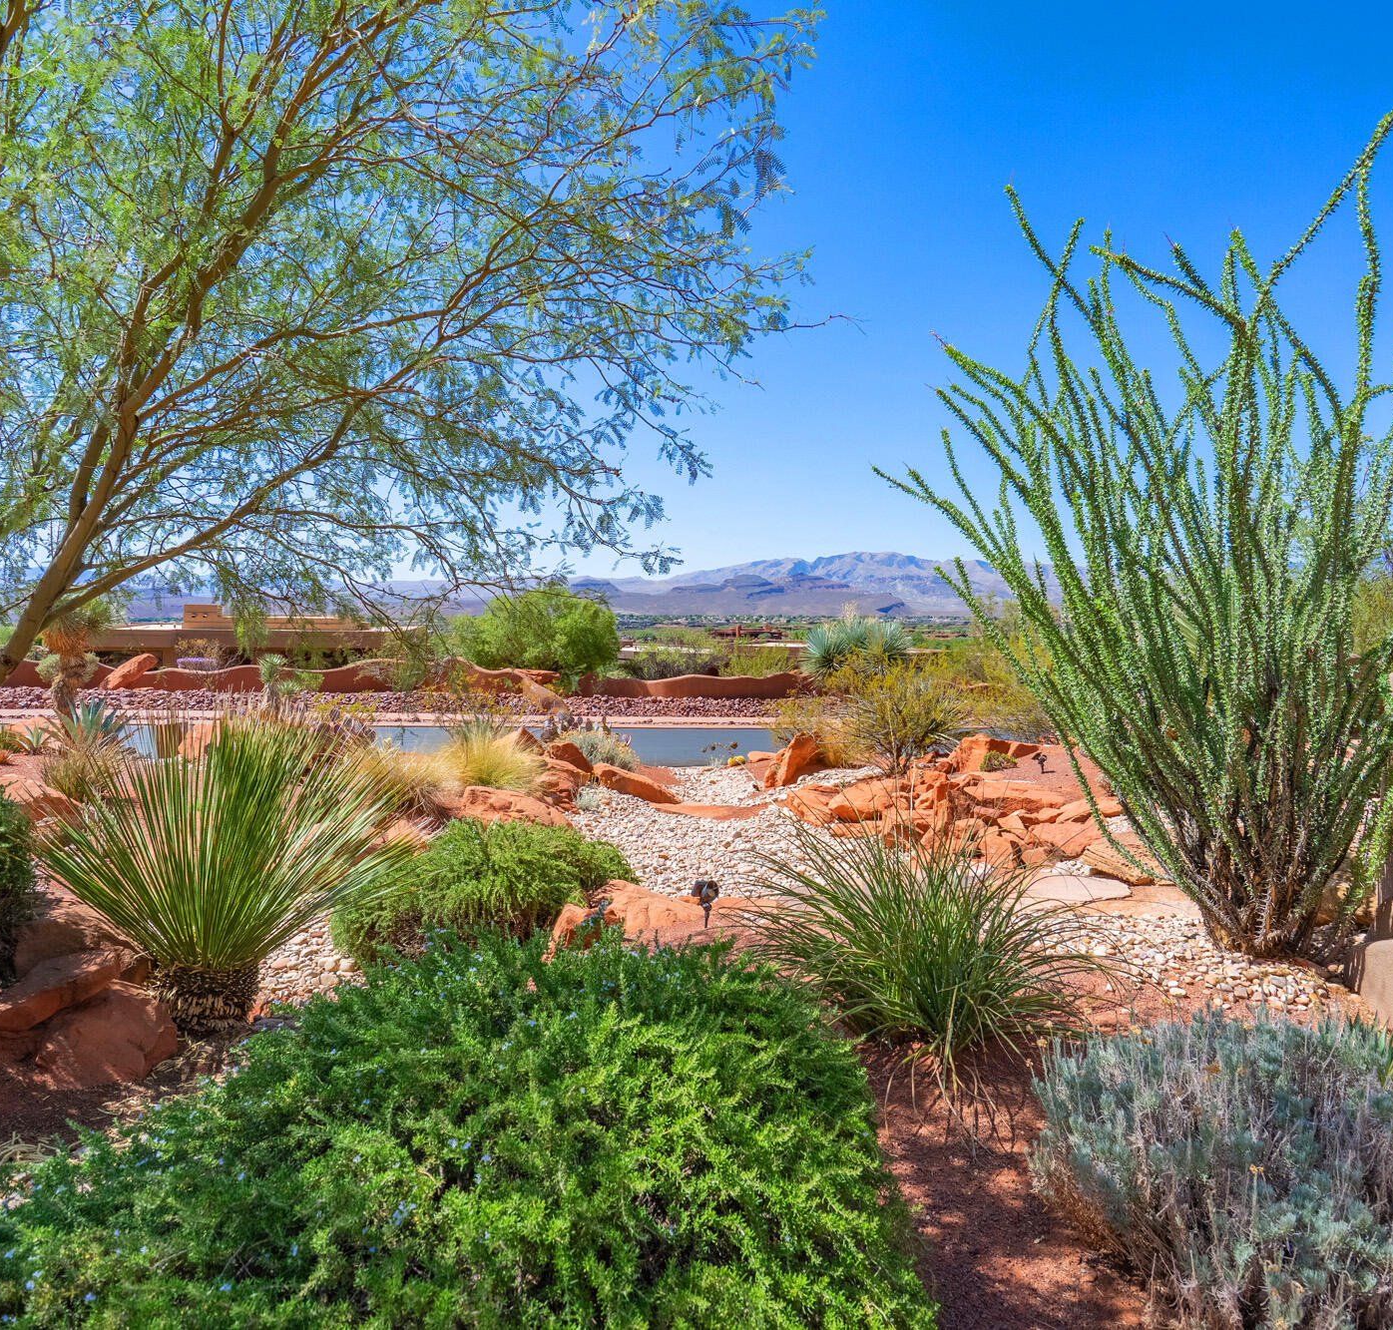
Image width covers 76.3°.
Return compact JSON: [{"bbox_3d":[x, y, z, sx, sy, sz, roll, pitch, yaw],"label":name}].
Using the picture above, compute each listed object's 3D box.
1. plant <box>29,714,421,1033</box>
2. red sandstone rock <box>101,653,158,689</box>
[{"bbox_3d":[-1.790,0.759,3.400,1.320,1.130,1.320,0,3,0],"label":"plant"},{"bbox_3d":[-16.319,0.202,25.500,1.609,1.001,0.900,0,3,0],"label":"red sandstone rock"}]

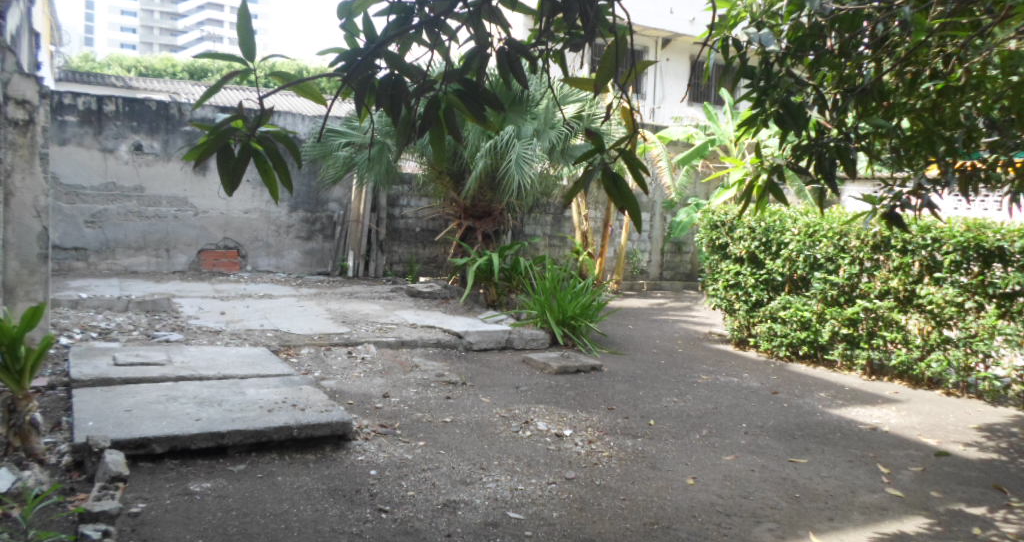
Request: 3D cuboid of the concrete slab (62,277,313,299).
[{"bbox_3d":[-4.476,0.255,10.200,3.300,0.100,1.350,1,5,-28],"label":"concrete slab"}]

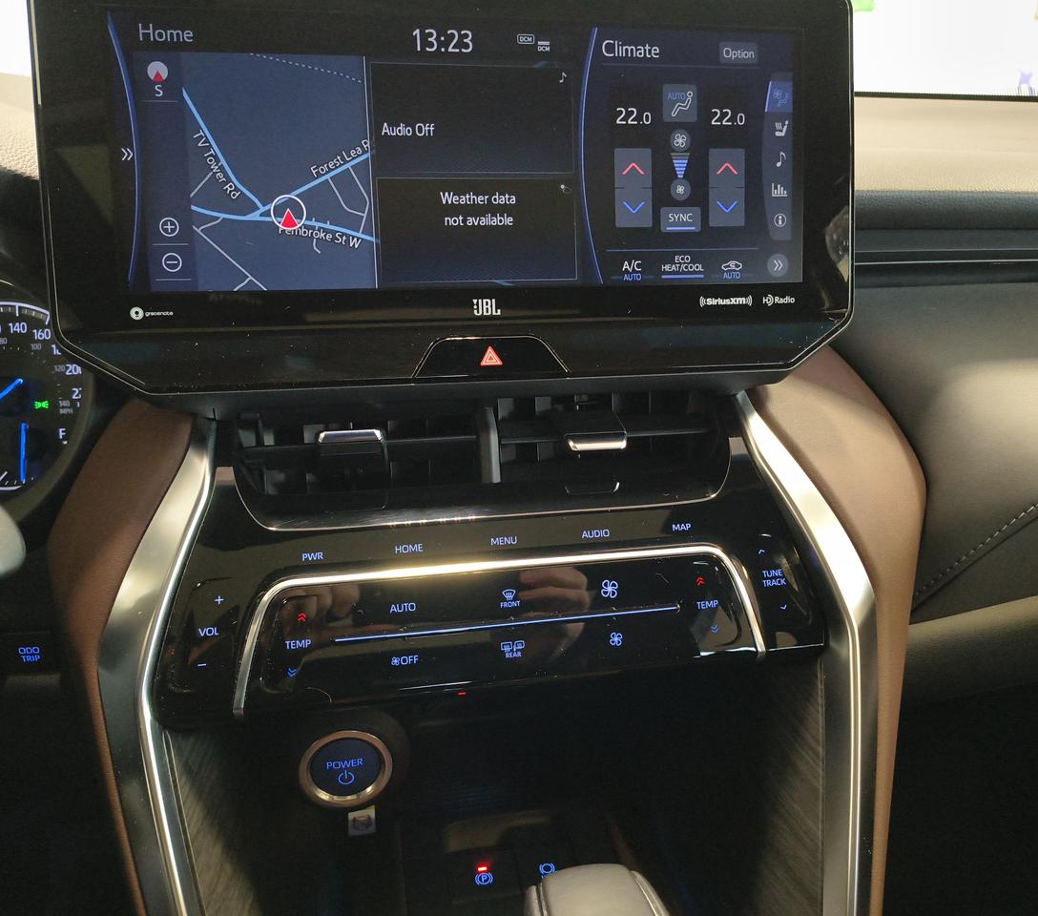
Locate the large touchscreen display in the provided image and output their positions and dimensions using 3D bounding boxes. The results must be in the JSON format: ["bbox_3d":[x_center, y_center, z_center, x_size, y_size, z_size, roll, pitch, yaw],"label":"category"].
[{"bbox_3d":[-0.015,-0.129,0.365,0.292,0.110,0.012,-3,7,-10],"label":"large touchscreen display"}]

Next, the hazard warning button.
[{"bbox_3d":[-0.012,-0.044,0.367,0.066,0.017,0.010,-3,-11,-10],"label":"hazard warning button"}]

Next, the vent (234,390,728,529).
[{"bbox_3d":[-0.014,0.000,0.381,0.214,0.057,0.042,-3,-7,-10],"label":"vent"}]

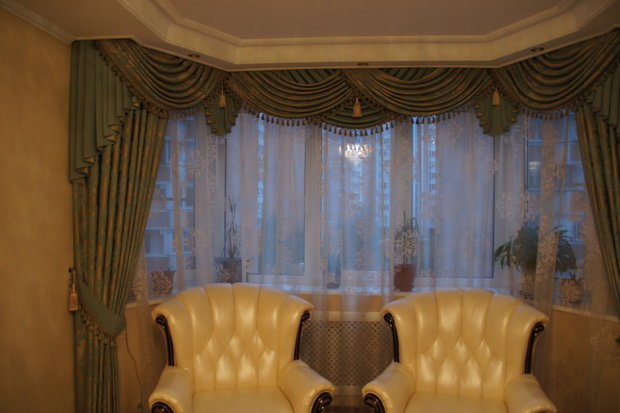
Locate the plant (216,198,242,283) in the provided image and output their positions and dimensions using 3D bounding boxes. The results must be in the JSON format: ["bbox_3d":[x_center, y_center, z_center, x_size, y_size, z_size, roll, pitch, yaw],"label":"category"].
[{"bbox_3d":[-0.663,0.297,4.200,0.220,0.740,0.210,0,0,5],"label":"plant"}]

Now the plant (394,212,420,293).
[{"bbox_3d":[0.782,0.355,4.140,0.205,0.640,0.200,0,0,5],"label":"plant"}]

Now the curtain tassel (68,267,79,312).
[{"bbox_3d":[-1.397,0.490,3.050,0.060,0.270,0.060,0,0,5],"label":"curtain tassel"}]

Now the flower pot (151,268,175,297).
[{"bbox_3d":[-1.084,0.565,3.810,0.172,0.185,0.172,0,0,0],"label":"flower pot"}]

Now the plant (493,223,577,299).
[{"bbox_3d":[1.665,0.400,3.830,0.600,0.560,0.530,0,0,5],"label":"plant"}]

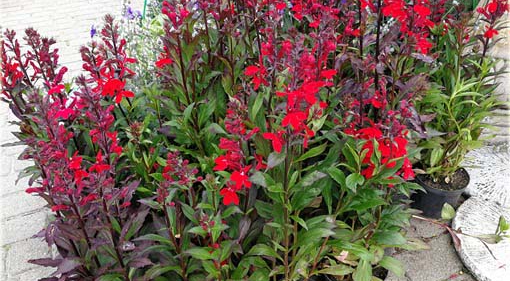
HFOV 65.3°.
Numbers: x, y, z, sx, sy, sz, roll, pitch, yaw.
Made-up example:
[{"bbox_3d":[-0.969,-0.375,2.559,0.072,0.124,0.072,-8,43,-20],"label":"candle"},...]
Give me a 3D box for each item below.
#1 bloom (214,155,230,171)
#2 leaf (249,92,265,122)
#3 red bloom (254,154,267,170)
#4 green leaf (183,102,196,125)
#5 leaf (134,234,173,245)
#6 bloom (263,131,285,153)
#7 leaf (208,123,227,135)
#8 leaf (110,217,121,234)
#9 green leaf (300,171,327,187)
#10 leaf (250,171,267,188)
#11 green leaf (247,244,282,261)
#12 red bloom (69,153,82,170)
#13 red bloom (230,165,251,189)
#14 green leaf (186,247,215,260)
[{"bbox_3d":[-0.073,0.051,0.890,0.034,0.029,0.030,17,38,24],"label":"bloom"},{"bbox_3d":[0.004,-0.090,1.053,0.043,0.075,0.030,0,34,0],"label":"leaf"},{"bbox_3d":[0.013,0.049,0.920,0.028,0.030,0.026,-7,35,-8],"label":"red bloom"},{"bbox_3d":[-0.193,-0.079,1.170,0.040,0.060,0.040,-1,34,0],"label":"green leaf"},{"bbox_3d":[-0.250,0.244,0.980,0.092,0.024,0.027,0,34,0],"label":"leaf"},{"bbox_3d":[0.038,0.004,0.829,0.045,0.041,0.032,0,34,0],"label":"bloom"},{"bbox_3d":[-0.099,-0.029,1.050,0.047,0.023,0.032,-1,34,0],"label":"leaf"},{"bbox_3d":[-0.284,0.173,0.810,0.021,0.030,0.022,-1,34,0],"label":"leaf"},{"bbox_3d":[0.116,0.077,0.790,0.051,0.022,0.030,-1,34,0],"label":"green leaf"},{"bbox_3d":[0.007,0.077,0.790,0.033,0.022,0.032,-1,34,0],"label":"leaf"},{"bbox_3d":[0.023,0.274,0.974,0.090,0.032,0.036,0,34,0],"label":"green leaf"},{"bbox_3d":[-0.419,0.049,0.930,0.034,0.034,0.027,0,34,0],"label":"red bloom"},{"bbox_3d":[-0.032,0.081,0.868,0.043,0.045,0.032,0,34,0],"label":"red bloom"},{"bbox_3d":[-0.127,0.262,0.924,0.065,0.022,0.026,0,34,0],"label":"green leaf"}]

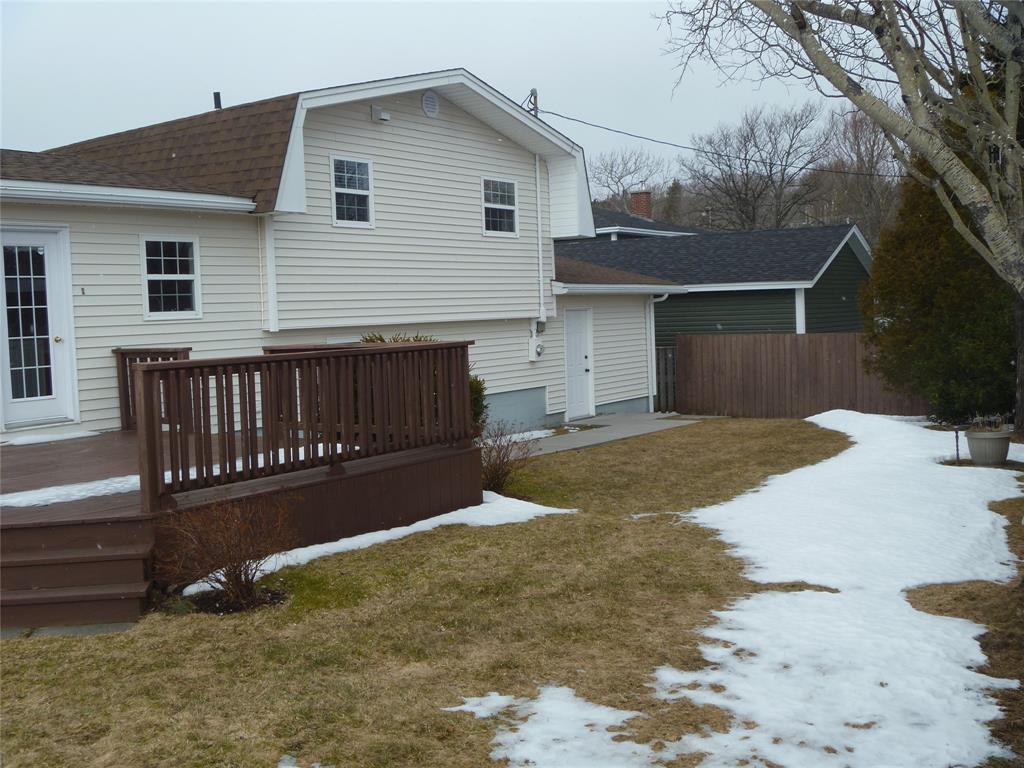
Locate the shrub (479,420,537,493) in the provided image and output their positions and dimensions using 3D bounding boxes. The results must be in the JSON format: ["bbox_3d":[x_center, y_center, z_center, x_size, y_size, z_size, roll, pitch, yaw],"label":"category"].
[{"bbox_3d":[-0.065,0.714,10.326,0.640,0.684,0.660,-2,4,0],"label":"shrub"}]

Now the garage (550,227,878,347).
[{"bbox_3d":[4.665,-1.844,27.544,8.900,4.160,6.008,2,5,36],"label":"garage"}]

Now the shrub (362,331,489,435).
[{"bbox_3d":[-1.137,0.179,13.967,1.600,1.748,1.750,2,5,36],"label":"shrub"}]

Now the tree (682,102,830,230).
[{"bbox_3d":[11.482,-7.777,48.409,7.000,10.581,7.000,2,5,36],"label":"tree"}]

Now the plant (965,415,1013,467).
[{"bbox_3d":[4.788,0.558,10.419,0.465,0.496,0.465,2,5,36],"label":"plant"}]

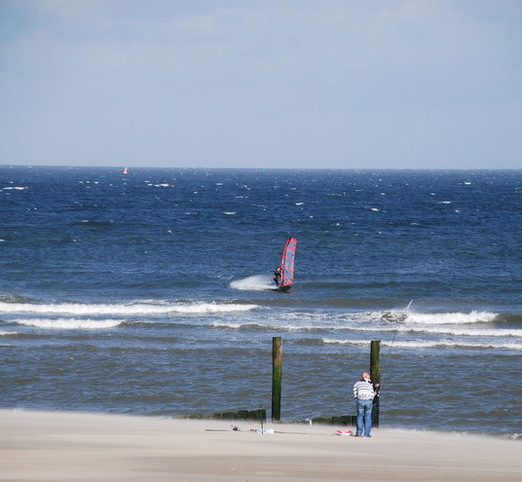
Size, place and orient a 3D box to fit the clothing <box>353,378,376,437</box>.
[{"bbox_3d":[2.775,4.464,104.500,0.520,1.550,0.400,1,1,30],"label":"clothing"}]

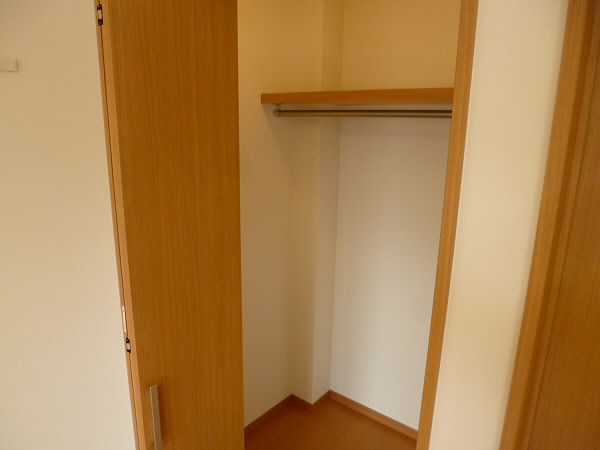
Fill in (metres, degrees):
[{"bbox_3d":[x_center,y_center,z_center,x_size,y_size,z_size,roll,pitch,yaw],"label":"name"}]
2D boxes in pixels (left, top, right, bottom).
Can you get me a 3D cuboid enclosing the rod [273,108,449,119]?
[{"bbox_3d":[0.307,-0.444,1.667,1.060,0.032,0.032,11,17,37],"label":"rod"}]

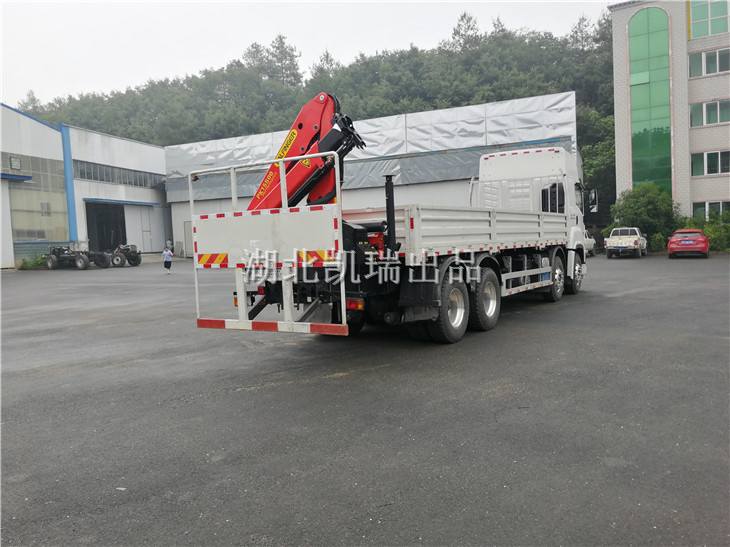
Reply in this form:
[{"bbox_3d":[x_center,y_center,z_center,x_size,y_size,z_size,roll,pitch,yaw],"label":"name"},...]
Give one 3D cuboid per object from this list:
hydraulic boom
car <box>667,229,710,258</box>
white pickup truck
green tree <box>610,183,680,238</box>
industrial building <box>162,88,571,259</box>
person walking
[{"bbox_3d":[-0.892,-1.546,7.551,2.050,1.550,0.600,-1,3,34],"label":"hydraulic boom"},{"bbox_3d":[17.483,-1.597,30.600,1.820,1.480,4.350,-1,3,32],"label":"car"},{"bbox_3d":[15.513,-1.795,33.600,1.770,1.750,5.050,-1,3,32],"label":"white pickup truck"},{"bbox_3d":[18.973,-3.889,38.500,4.200,4.500,4.000,-1,3,34],"label":"green tree"},{"bbox_3d":[1.050,-7.550,55.000,36.600,10.800,16.000,-1,3,23],"label":"industrial building"},{"bbox_3d":[-12.214,-0.785,35.200,0.580,1.670,0.500,-3,3,-7],"label":"person walking"}]

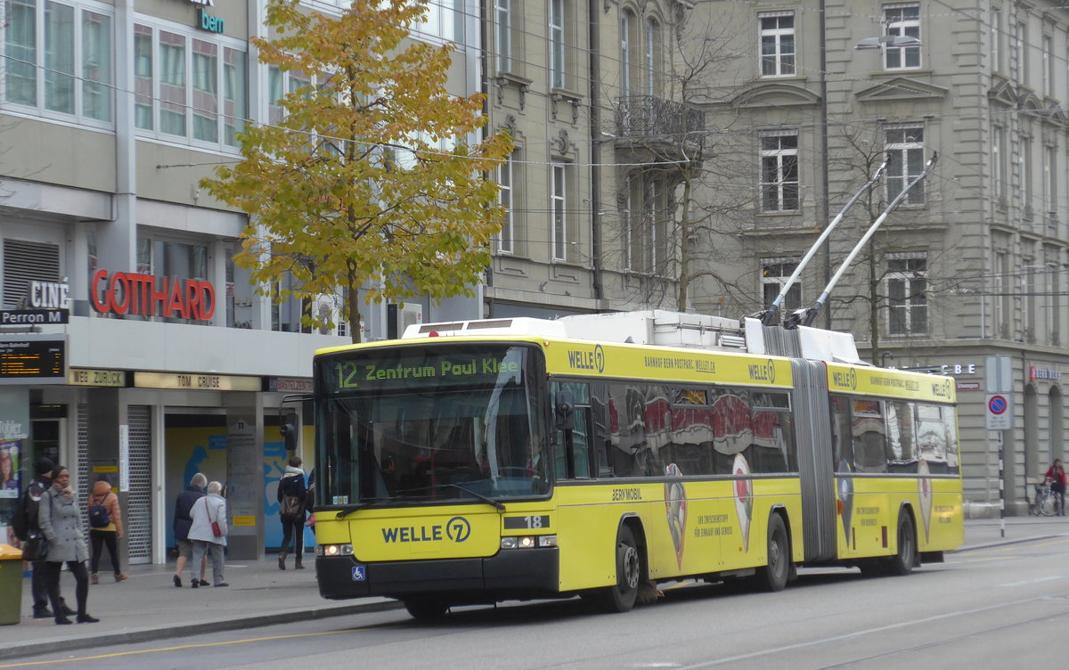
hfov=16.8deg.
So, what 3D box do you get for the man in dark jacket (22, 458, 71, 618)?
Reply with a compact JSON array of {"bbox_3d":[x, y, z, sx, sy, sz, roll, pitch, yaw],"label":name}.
[{"bbox_3d":[-5.270,2.189,38.900,0.570,1.731,0.520,-1,-2,-6],"label":"man in dark jacket"}]

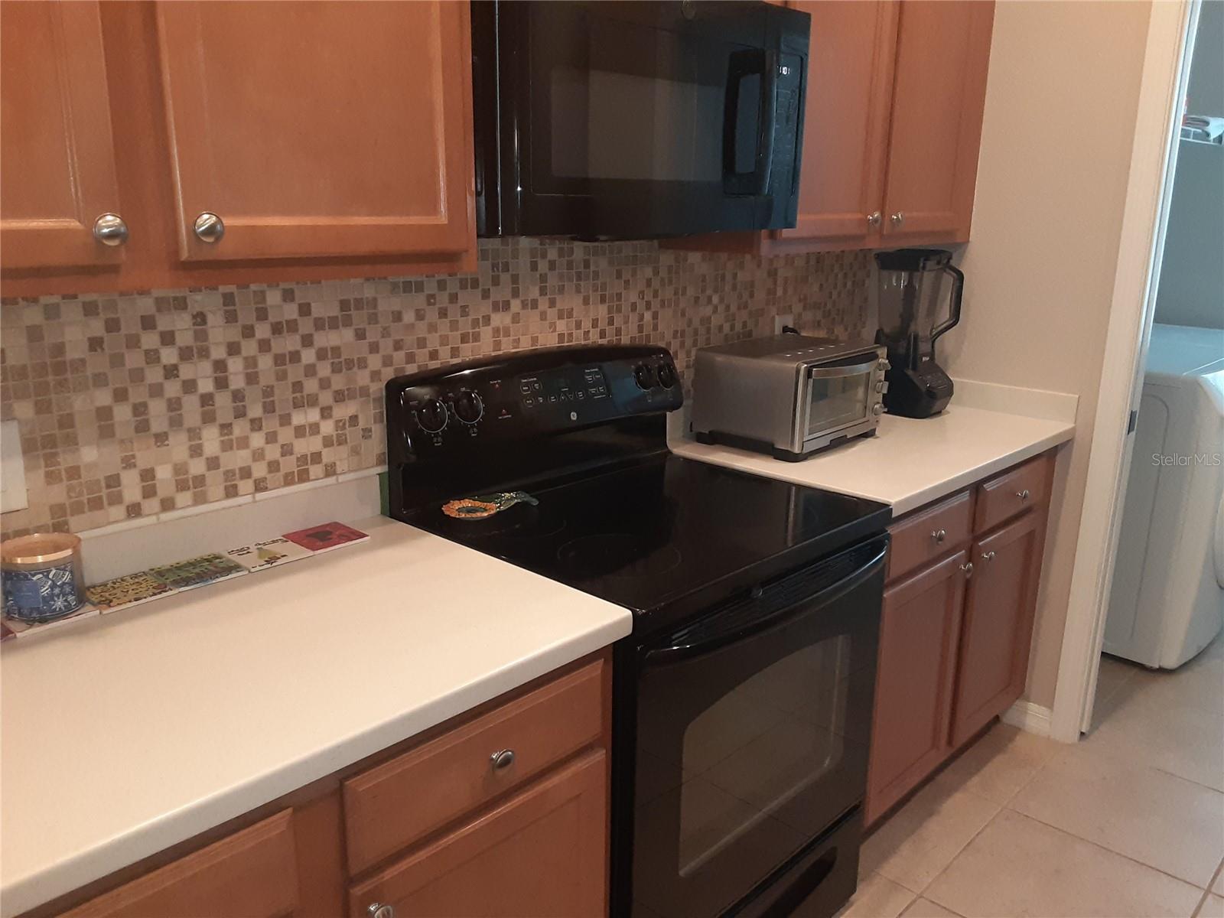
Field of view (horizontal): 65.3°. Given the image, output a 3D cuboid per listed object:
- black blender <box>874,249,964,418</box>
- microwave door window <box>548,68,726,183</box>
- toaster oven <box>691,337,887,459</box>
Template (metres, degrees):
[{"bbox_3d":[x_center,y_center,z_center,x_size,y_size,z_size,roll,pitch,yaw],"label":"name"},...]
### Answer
[{"bbox_3d":[0.852,-0.356,2.693,0.198,0.444,0.199,14,20,43],"label":"black blender"},{"bbox_3d":[0.052,-0.543,1.579,0.018,0.160,0.414,14,20,43],"label":"microwave door window"},{"bbox_3d":[0.450,-0.158,2.351,0.329,0.233,0.374,14,20,43],"label":"toaster oven"}]

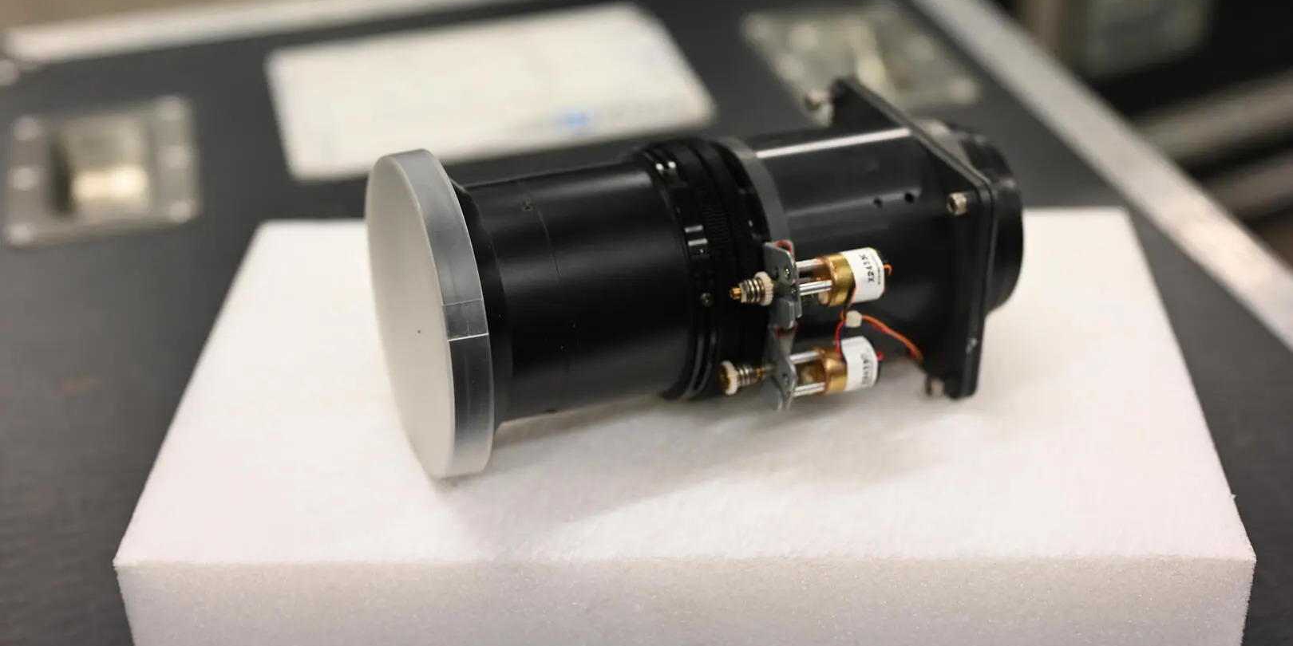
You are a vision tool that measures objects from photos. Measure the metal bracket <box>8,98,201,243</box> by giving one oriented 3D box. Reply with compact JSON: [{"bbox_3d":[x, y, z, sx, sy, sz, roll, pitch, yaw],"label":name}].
[{"bbox_3d":[-0.372,-0.100,1.234,0.124,0.020,0.188,-10,33,-11],"label":"metal bracket"}]

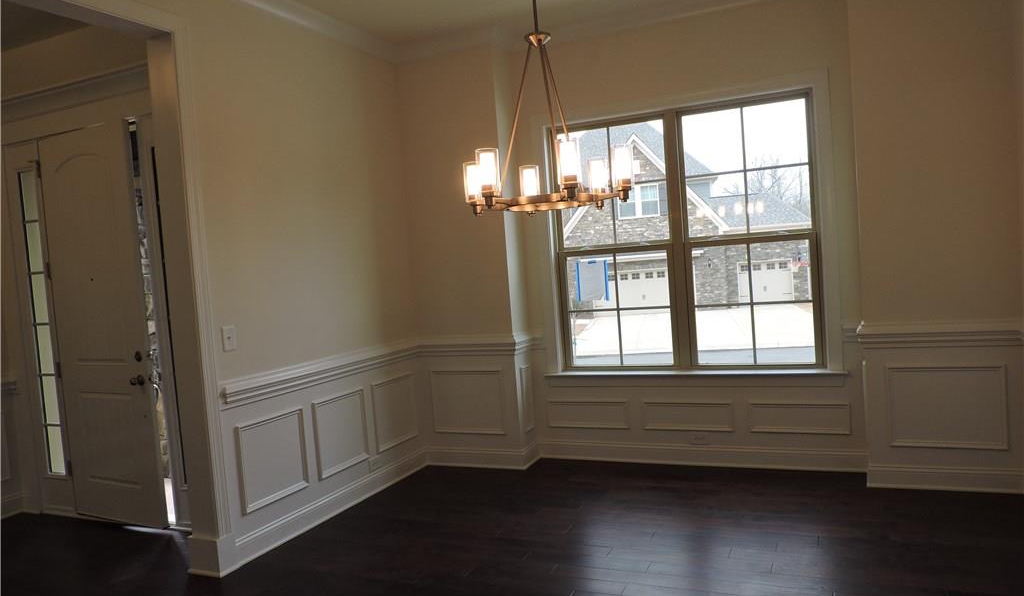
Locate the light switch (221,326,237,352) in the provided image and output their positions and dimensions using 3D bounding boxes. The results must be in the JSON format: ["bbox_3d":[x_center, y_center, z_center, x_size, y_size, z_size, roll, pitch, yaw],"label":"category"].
[{"bbox_3d":[-1.442,0.208,3.642,0.012,0.122,0.078,-3,3,25],"label":"light switch"}]

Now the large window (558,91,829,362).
[{"bbox_3d":[1.130,-0.381,4.793,1.736,1.733,0.100,-3,3,25],"label":"large window"}]

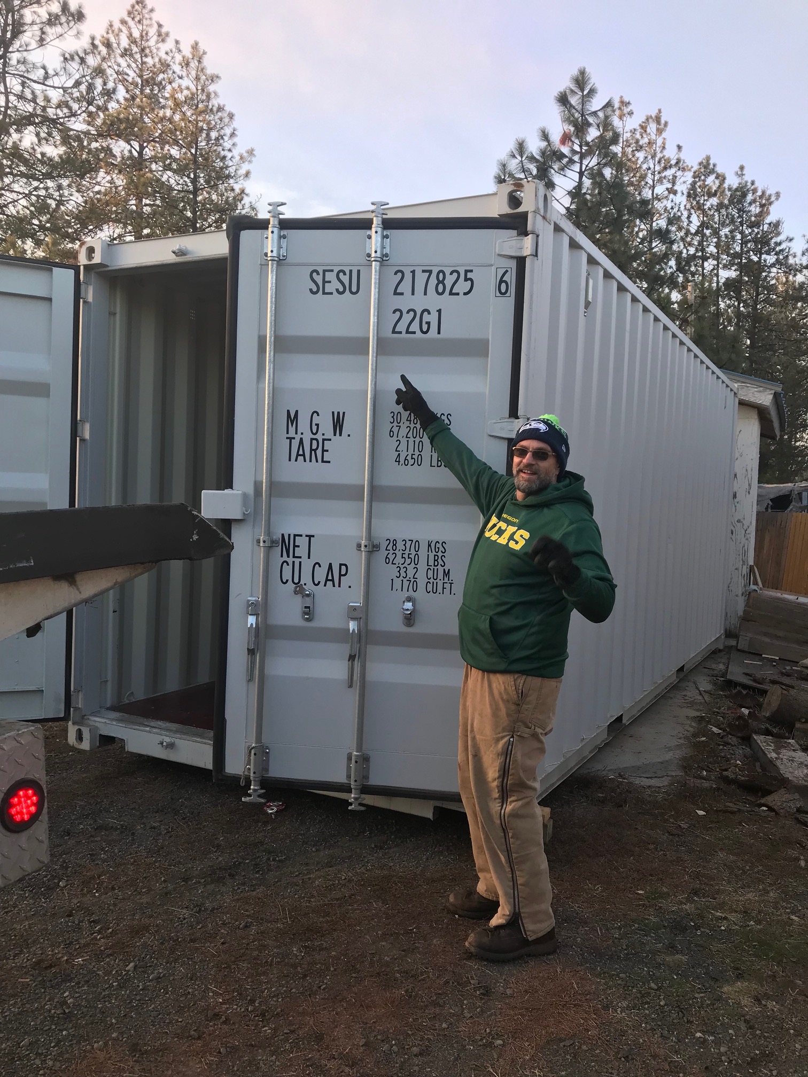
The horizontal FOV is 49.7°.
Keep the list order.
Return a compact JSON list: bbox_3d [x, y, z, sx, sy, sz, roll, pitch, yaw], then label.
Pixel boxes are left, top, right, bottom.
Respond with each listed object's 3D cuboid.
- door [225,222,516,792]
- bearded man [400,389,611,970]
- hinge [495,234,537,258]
[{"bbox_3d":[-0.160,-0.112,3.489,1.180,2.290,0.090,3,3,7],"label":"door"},{"bbox_3d":[0.360,0.405,3.070,0.500,1.970,0.780,1,3,-32],"label":"bearded man"},{"bbox_3d":[0.433,-1.125,3.358,0.160,0.085,0.050,3,3,7],"label":"hinge"}]

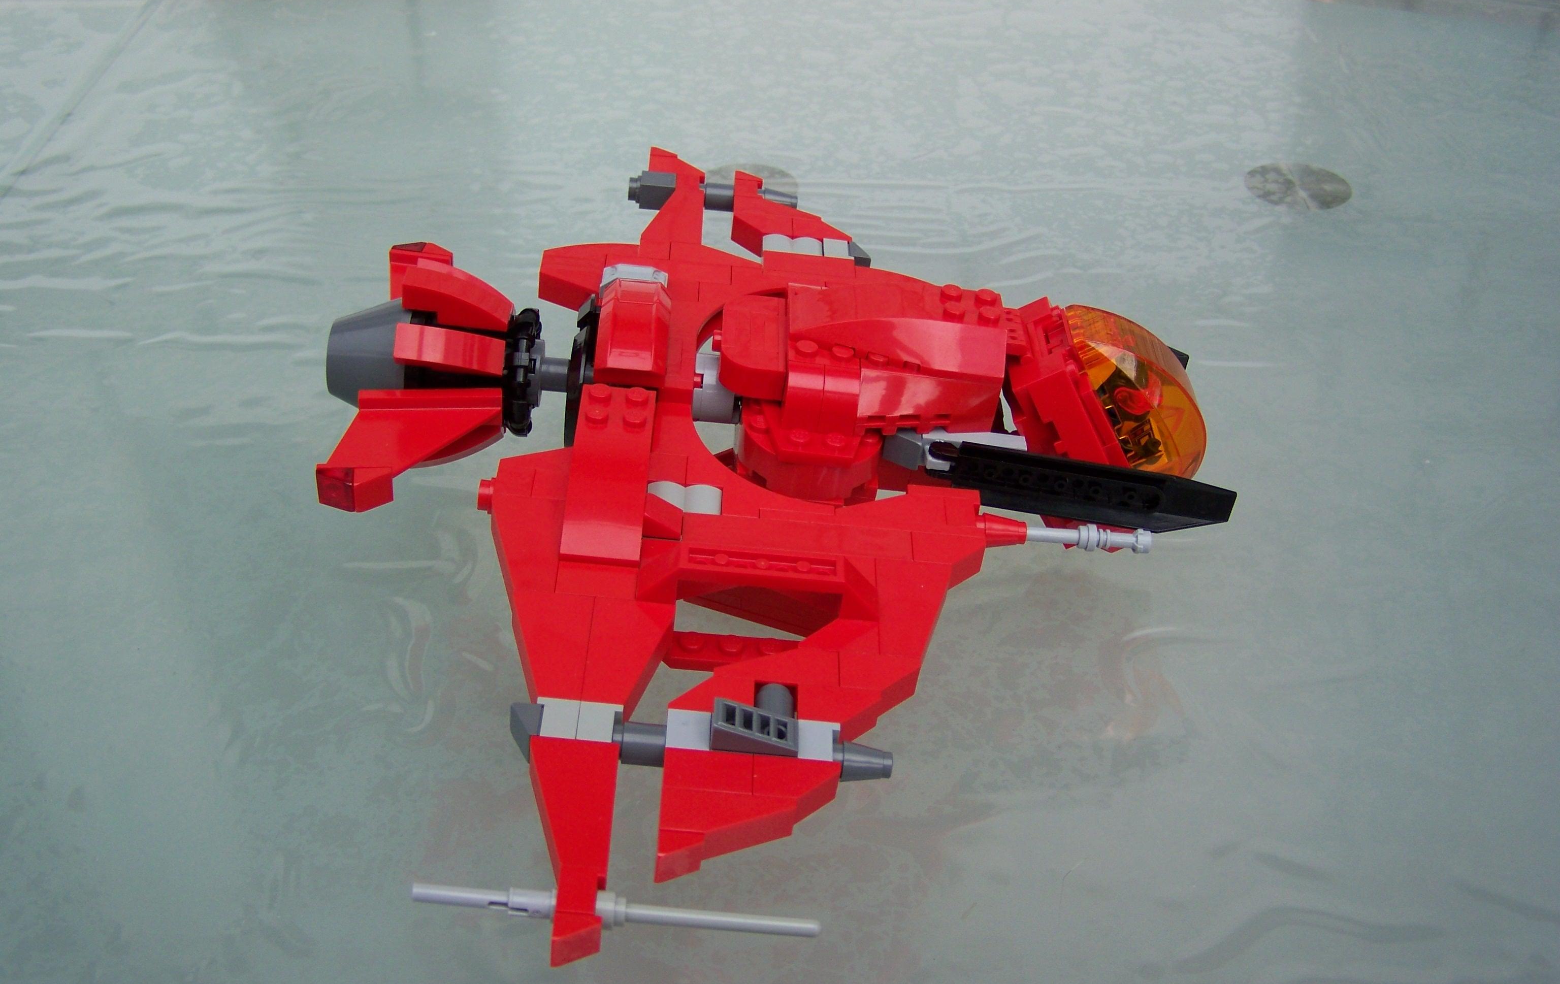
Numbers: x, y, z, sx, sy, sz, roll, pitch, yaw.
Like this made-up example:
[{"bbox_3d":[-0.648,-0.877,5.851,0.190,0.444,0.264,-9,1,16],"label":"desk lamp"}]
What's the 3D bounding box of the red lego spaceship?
[{"bbox_3d":[0.000,-0.007,0.386,0.209,0.069,0.275,4,38,-2],"label":"red lego spaceship"}]

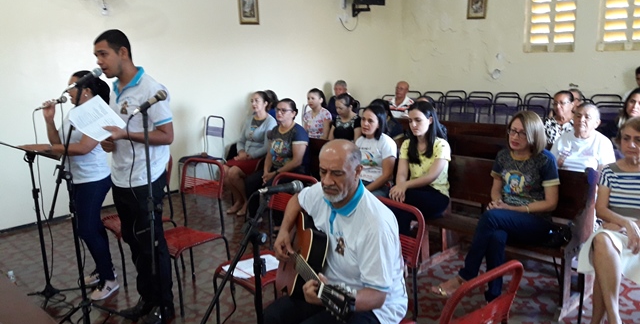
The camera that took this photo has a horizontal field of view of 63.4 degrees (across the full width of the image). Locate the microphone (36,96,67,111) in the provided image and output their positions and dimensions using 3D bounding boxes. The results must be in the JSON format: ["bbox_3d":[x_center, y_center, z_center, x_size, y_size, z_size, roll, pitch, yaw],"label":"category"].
[{"bbox_3d":[-1.774,-0.385,3.420,0.200,0.050,0.050,-23,0,-14],"label":"microphone"}]

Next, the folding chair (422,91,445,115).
[{"bbox_3d":[1.705,-0.644,8.216,0.400,0.900,0.480,9,16,41],"label":"folding chair"}]

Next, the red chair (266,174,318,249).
[{"bbox_3d":[-0.283,0.594,3.042,0.420,0.890,0.520,7,15,33],"label":"red chair"}]

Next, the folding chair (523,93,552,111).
[{"bbox_3d":[3.112,-0.508,7.642,0.410,0.880,0.490,9,17,41],"label":"folding chair"}]

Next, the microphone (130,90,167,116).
[{"bbox_3d":[-0.810,-0.273,2.460,0.194,0.051,0.051,-40,0,-28],"label":"microphone"}]

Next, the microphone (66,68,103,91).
[{"bbox_3d":[-1.198,-0.417,2.635,0.052,0.052,0.204,10,42,43],"label":"microphone"}]

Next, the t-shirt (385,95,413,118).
[{"bbox_3d":[1.174,-0.656,7.564,0.480,0.600,0.280,9,17,41],"label":"t-shirt"}]

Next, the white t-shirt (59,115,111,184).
[{"bbox_3d":[-1.602,-0.098,3.538,0.300,0.580,0.440,-13,17,-42],"label":"white t-shirt"}]

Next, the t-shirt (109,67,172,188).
[{"bbox_3d":[-1.095,-0.190,3.122,0.500,0.730,0.320,9,17,41],"label":"t-shirt"}]

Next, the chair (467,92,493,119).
[{"bbox_3d":[2.266,-0.543,7.651,0.400,0.900,0.480,9,16,41],"label":"chair"}]

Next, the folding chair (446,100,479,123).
[{"bbox_3d":[1.677,-0.271,6.463,0.400,0.900,0.480,9,16,41],"label":"folding chair"}]

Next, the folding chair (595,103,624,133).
[{"bbox_3d":[3.239,-0.210,5.933,0.400,0.900,0.480,9,16,41],"label":"folding chair"}]

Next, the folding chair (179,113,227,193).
[{"bbox_3d":[-1.391,-0.026,6.046,0.390,0.870,0.490,9,17,41],"label":"folding chair"}]

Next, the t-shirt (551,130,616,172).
[{"bbox_3d":[1.917,0.067,3.817,0.500,0.620,0.290,9,17,41],"label":"t-shirt"}]

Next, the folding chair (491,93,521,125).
[{"bbox_3d":[2.576,-0.495,7.376,0.400,0.900,0.480,9,16,41],"label":"folding chair"}]

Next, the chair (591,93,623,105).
[{"bbox_3d":[3.553,-0.356,6.575,0.400,0.900,0.480,9,16,41],"label":"chair"}]

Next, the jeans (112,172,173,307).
[{"bbox_3d":[-1.080,0.446,3.169,0.380,0.920,0.290,9,16,41],"label":"jeans"}]

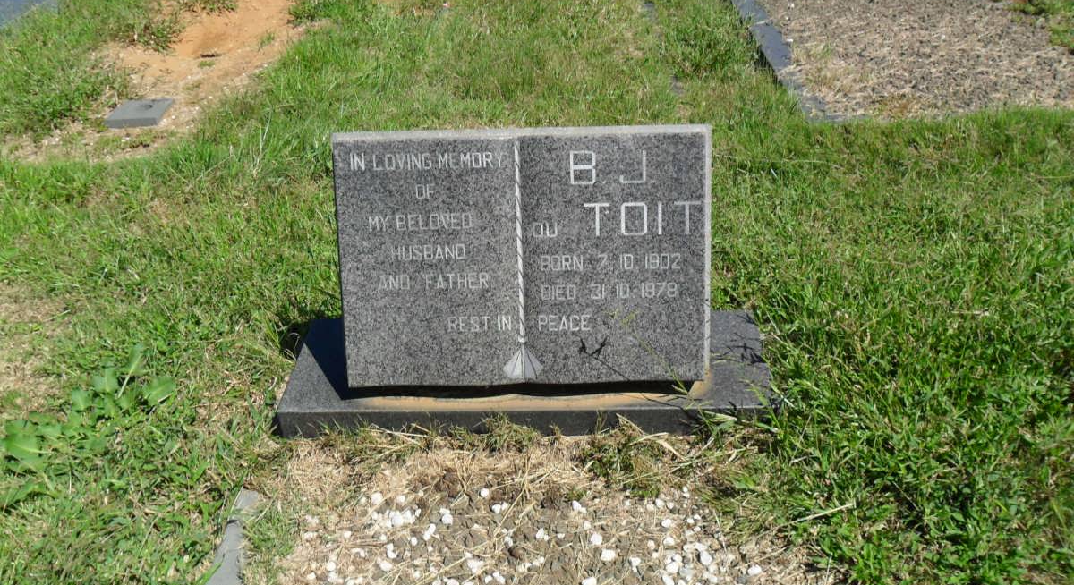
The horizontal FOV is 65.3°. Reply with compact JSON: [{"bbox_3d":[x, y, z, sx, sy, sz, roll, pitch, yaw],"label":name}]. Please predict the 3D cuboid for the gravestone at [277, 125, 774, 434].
[{"bbox_3d":[-0.028,-0.026,1.654,0.985,0.540,0.335,-1,39,2],"label":"gravestone"}]

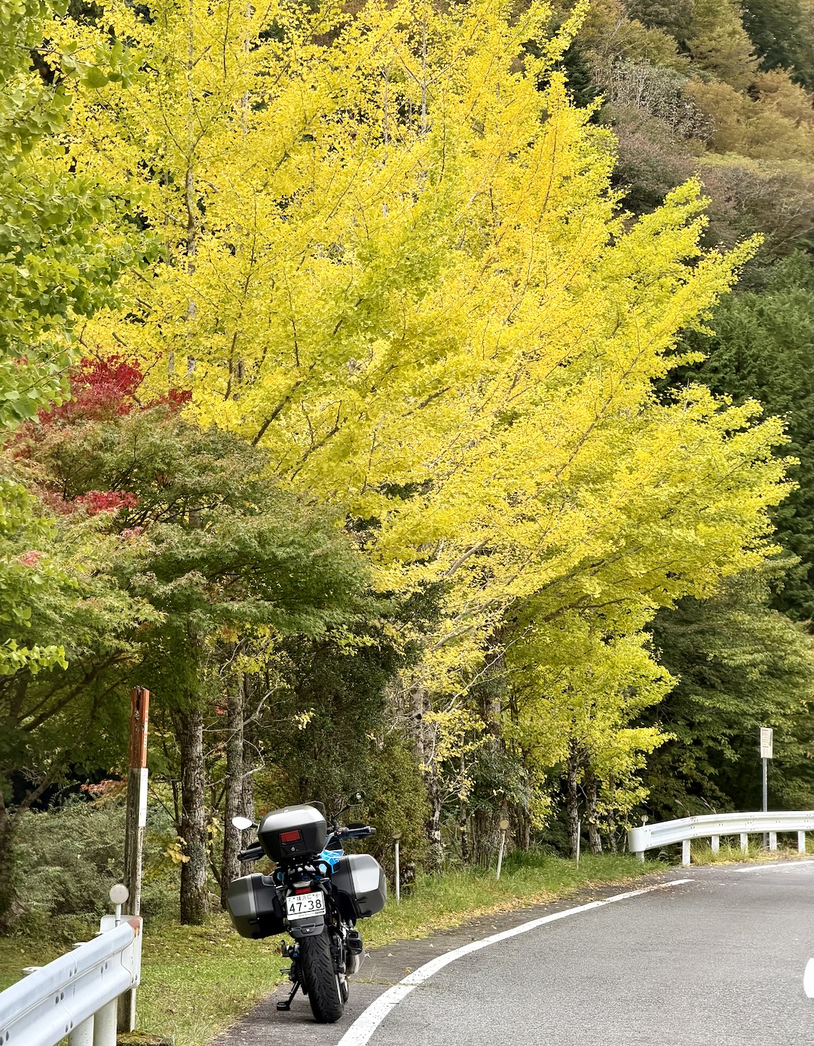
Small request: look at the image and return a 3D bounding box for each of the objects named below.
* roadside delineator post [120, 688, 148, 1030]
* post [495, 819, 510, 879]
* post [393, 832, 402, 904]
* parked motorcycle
[{"bbox_3d":[-1.526,1.898,17.500,0.078,1.951,0.078,1,-4,13],"label":"roadside delineator post"},{"bbox_3d":[1.113,3.917,37.000,0.105,0.843,0.050,6,-4,0],"label":"post"},{"bbox_3d":[-0.091,3.493,31.500,0.095,0.807,0.050,-1,-4,0],"label":"post"},{"bbox_3d":[-0.577,2.480,20.290,0.980,1.390,2.180,-10,-5,1],"label":"parked motorcycle"}]

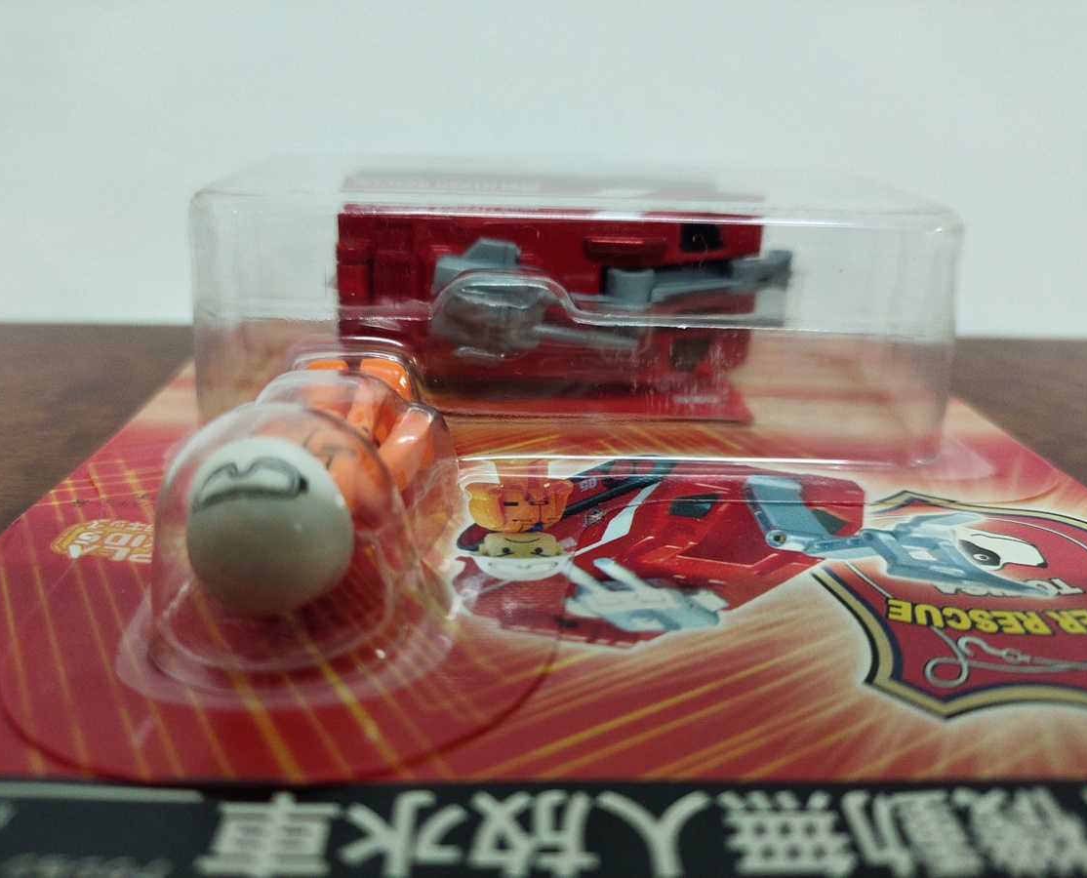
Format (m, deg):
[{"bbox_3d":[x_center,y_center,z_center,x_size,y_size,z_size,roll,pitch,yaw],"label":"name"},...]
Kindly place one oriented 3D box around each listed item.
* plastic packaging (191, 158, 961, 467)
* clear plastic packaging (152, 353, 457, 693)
[{"bbox_3d":[0.005,-0.027,0.169,0.123,0.039,0.067,1,22,-4],"label":"plastic packaging"},{"bbox_3d":[-0.028,0.003,0.113,0.034,0.023,0.058,1,22,-4],"label":"clear plastic packaging"}]

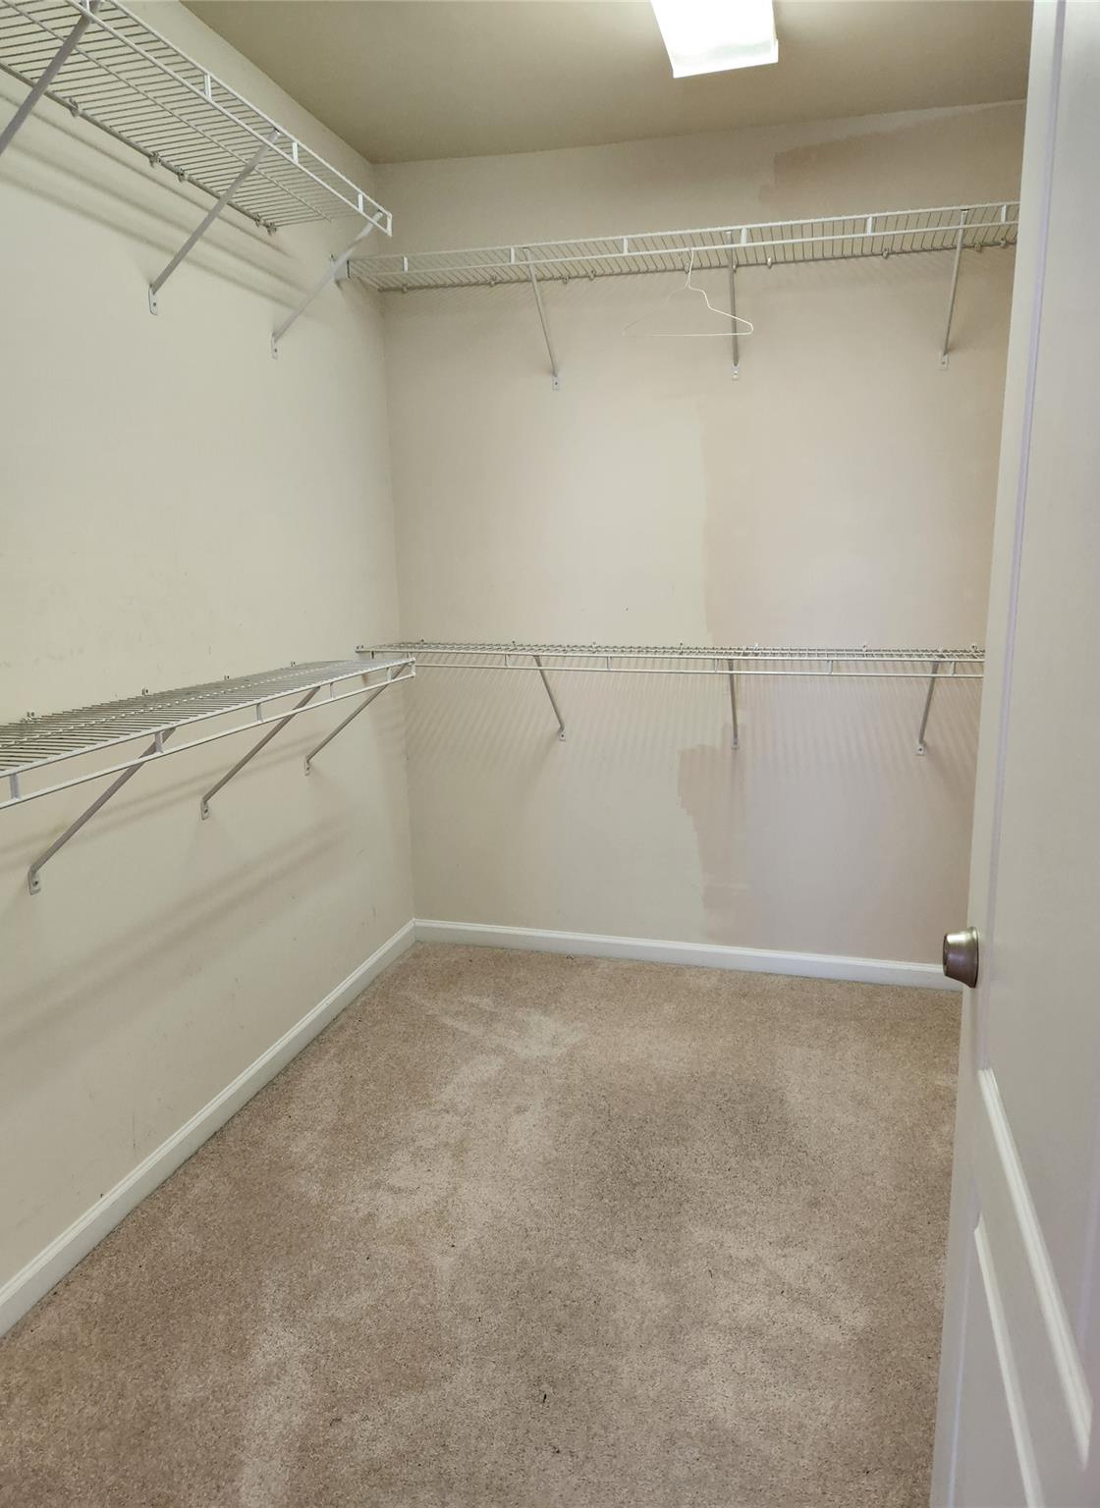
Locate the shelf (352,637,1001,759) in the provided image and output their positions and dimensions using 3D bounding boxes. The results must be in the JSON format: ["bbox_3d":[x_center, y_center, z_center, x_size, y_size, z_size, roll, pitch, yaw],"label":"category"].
[{"bbox_3d":[0.431,-0.147,2.941,2.010,0.317,0.322,2,12,14],"label":"shelf"}]

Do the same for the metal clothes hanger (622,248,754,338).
[{"bbox_3d":[0.358,-1.180,2.559,0.383,0.212,0.015,15,18,33],"label":"metal clothes hanger"}]

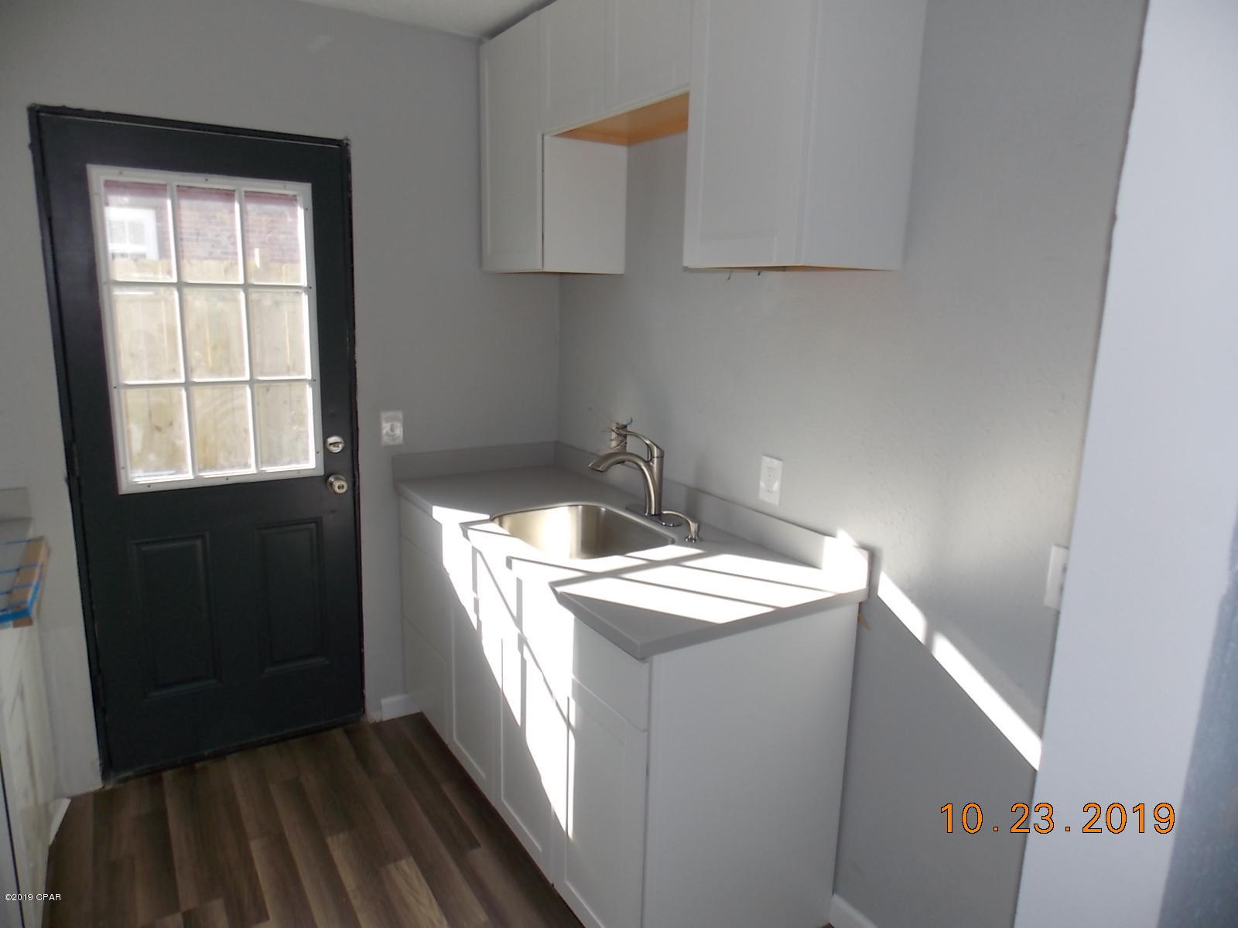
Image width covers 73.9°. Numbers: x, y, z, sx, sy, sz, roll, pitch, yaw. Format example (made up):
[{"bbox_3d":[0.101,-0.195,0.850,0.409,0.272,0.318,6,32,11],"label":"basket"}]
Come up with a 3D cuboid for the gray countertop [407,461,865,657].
[{"bbox_3d":[-0.106,0.194,2.435,0.646,0.037,1.585,-6,14,-31],"label":"gray countertop"}]

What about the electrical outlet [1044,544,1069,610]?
[{"bbox_3d":[0.833,0.217,1.523,0.007,0.116,0.073,-6,14,-31],"label":"electrical outlet"}]

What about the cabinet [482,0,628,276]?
[{"bbox_3d":[-0.228,-1.028,2.759,0.312,0.753,0.470,-6,14,-31],"label":"cabinet"}]

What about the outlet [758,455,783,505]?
[{"bbox_3d":[0.405,0.045,2.192,0.007,0.117,0.074,-6,14,-31],"label":"outlet"}]

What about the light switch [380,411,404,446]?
[{"bbox_3d":[-0.793,-0.124,2.879,0.073,0.116,0.007,-6,14,-31],"label":"light switch"}]

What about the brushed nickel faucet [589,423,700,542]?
[{"bbox_3d":[0.083,0.049,2.385,0.263,0.276,0.395,-6,14,-31],"label":"brushed nickel faucet"}]

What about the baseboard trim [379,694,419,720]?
[{"bbox_3d":[-0.813,0.911,3.092,0.162,0.084,0.014,-6,14,-31],"label":"baseboard trim"}]

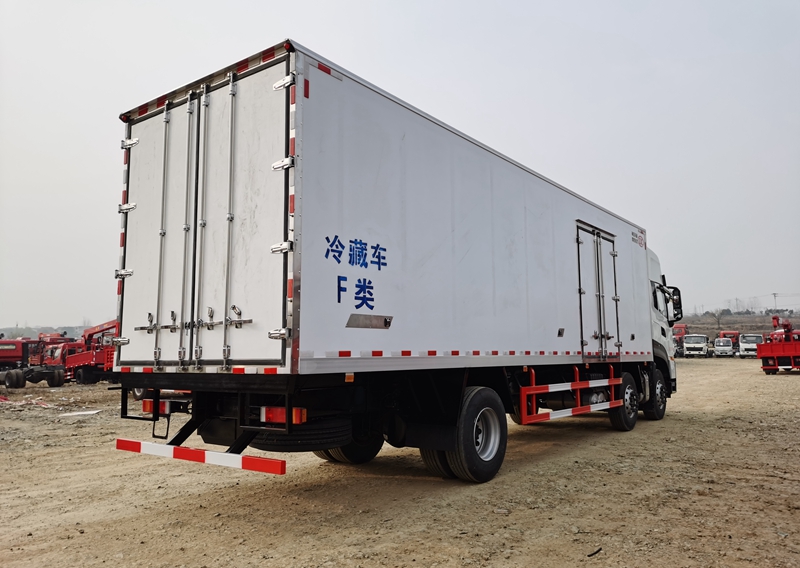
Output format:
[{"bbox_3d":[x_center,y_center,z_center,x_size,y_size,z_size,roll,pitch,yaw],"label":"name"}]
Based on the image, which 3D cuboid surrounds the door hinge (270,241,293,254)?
[{"bbox_3d":[-0.935,-0.286,4.910,0.228,0.084,0.050,-5,-8,37],"label":"door hinge"}]

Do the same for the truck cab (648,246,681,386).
[{"bbox_3d":[4.642,0.854,14.090,2.500,3.050,1.980,-5,-8,37],"label":"truck cab"}]

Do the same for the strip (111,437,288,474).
[{"bbox_3d":[-1.833,1.492,5.467,2.395,0.100,0.048,-5,-8,37],"label":"strip"}]

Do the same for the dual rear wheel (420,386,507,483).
[{"bbox_3d":[0.774,1.750,7.350,0.630,1.060,1.060,-5,-8,36],"label":"dual rear wheel"}]

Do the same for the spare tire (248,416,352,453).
[{"bbox_3d":[-1.031,1.528,6.489,1.055,0.285,1.055,-1,-6,0],"label":"spare tire"}]

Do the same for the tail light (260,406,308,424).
[{"bbox_3d":[-0.956,1.072,5.142,0.480,0.135,0.090,-5,-8,36],"label":"tail light"}]

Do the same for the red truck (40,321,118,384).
[{"bbox_3d":[-19.514,4.425,41.261,2.350,4.150,7.300,-4,-7,28],"label":"red truck"}]

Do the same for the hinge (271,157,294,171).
[{"bbox_3d":[-0.939,-0.959,4.987,0.228,0.084,0.050,-5,-8,37],"label":"hinge"}]

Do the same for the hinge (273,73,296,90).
[{"bbox_3d":[-0.944,-1.637,5.066,0.228,0.084,0.050,-5,-8,37],"label":"hinge"}]

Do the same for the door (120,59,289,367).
[{"bbox_3d":[-1.827,-0.512,5.659,2.370,2.500,0.130,-5,-8,36],"label":"door"}]

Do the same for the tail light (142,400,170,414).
[{"bbox_3d":[-2.413,1.235,6.272,0.480,0.120,0.070,-5,-8,37],"label":"tail light"}]

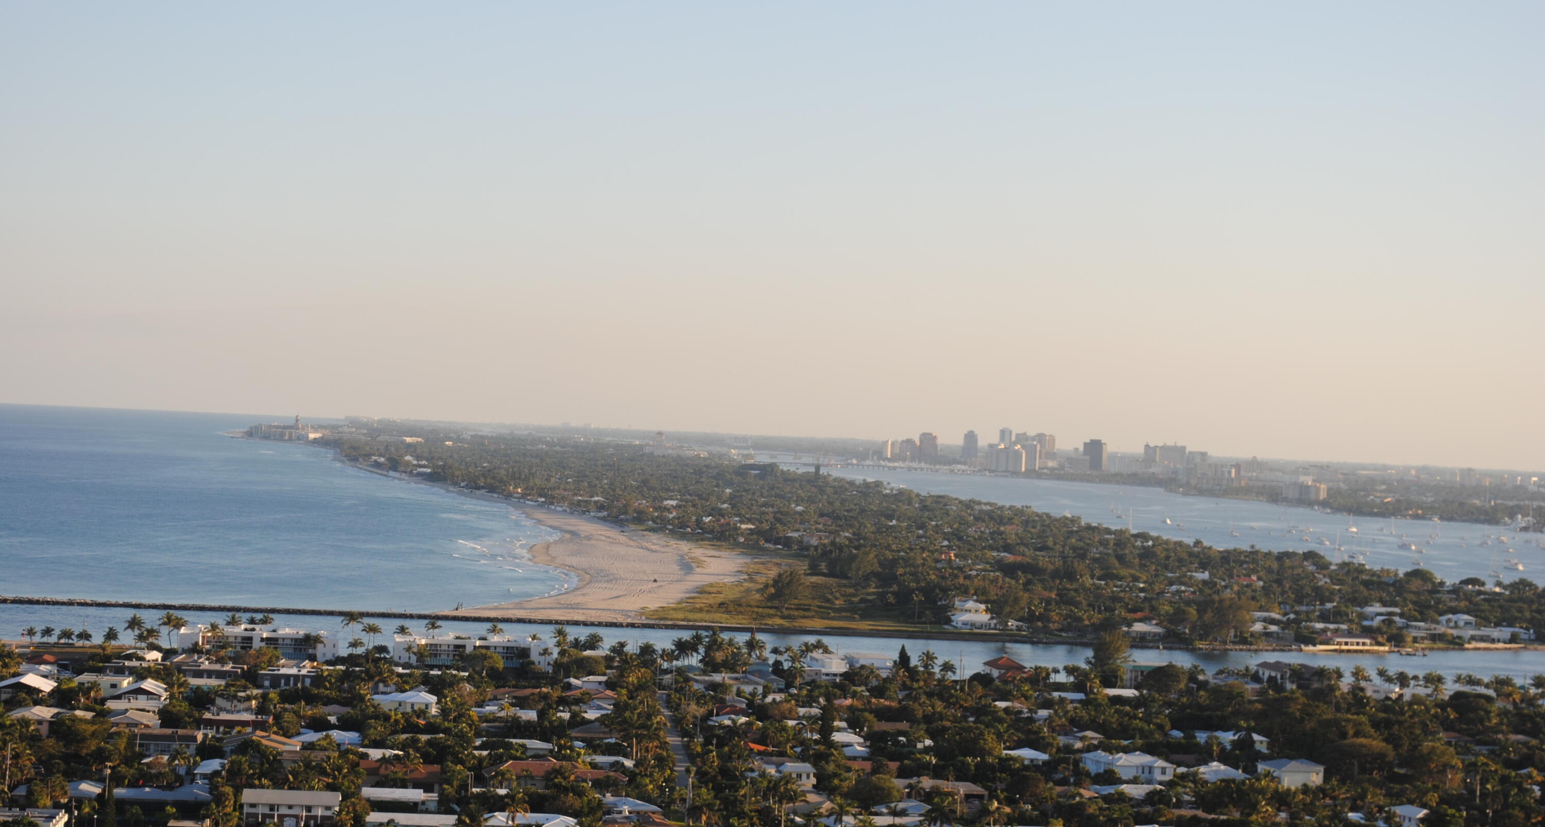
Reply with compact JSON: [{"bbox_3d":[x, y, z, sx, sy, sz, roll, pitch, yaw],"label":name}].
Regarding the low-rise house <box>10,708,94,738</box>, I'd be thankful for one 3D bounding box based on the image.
[{"bbox_3d":[-177.280,76.650,866.000,20.000,6.900,15.000,3,0,-5],"label":"low-rise house"}]

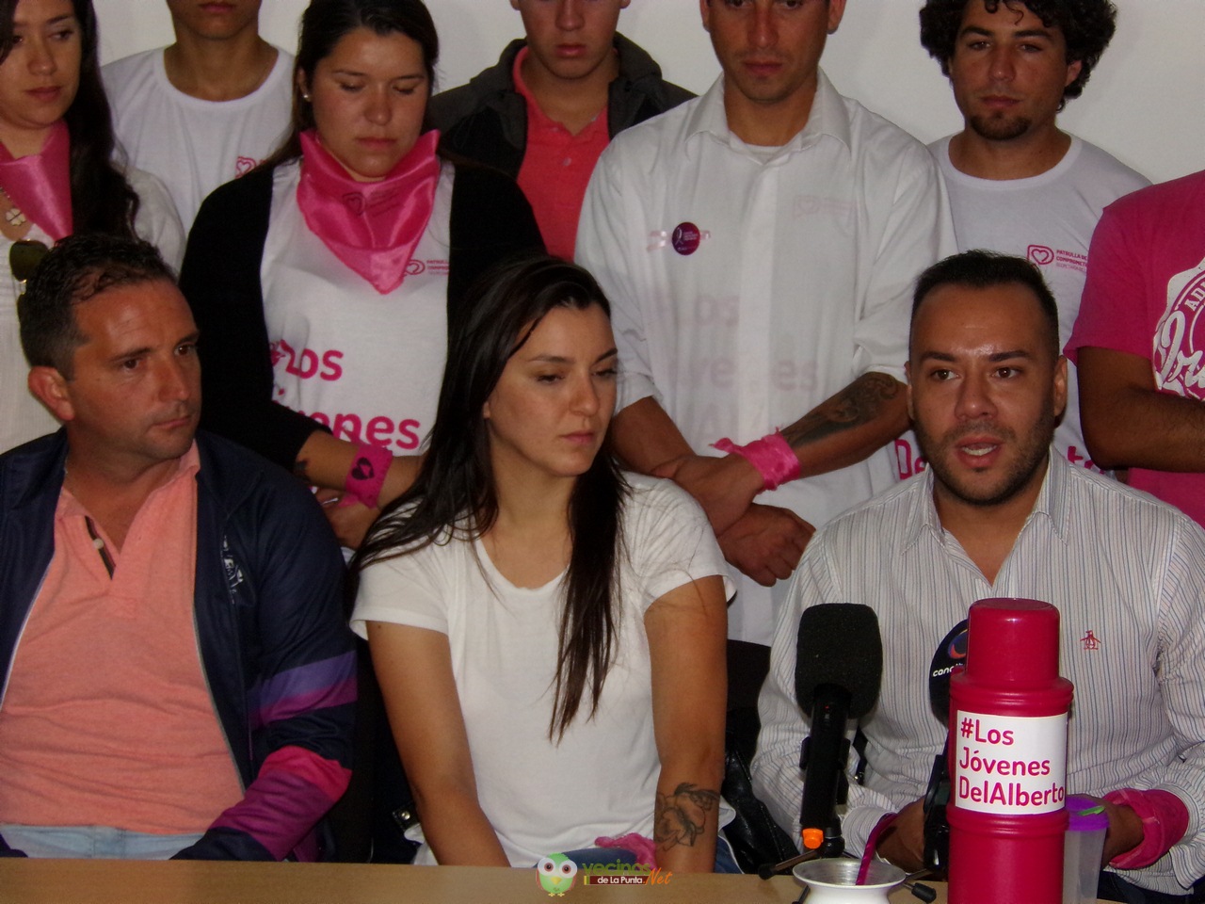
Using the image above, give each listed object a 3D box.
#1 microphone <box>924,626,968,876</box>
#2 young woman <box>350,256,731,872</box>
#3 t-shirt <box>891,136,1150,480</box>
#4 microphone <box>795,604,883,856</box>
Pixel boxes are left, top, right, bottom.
[{"bbox_3d":[0.324,0.263,2.820,0.088,0.260,0.088,12,-32,0],"label":"microphone"},{"bbox_3d":[-0.065,0.450,3.170,0.450,1.280,0.700,0,7,-7],"label":"young woman"},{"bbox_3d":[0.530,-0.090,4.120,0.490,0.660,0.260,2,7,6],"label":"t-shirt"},{"bbox_3d":[0.201,0.246,2.790,0.078,0.240,0.078,10,-37,0],"label":"microphone"}]

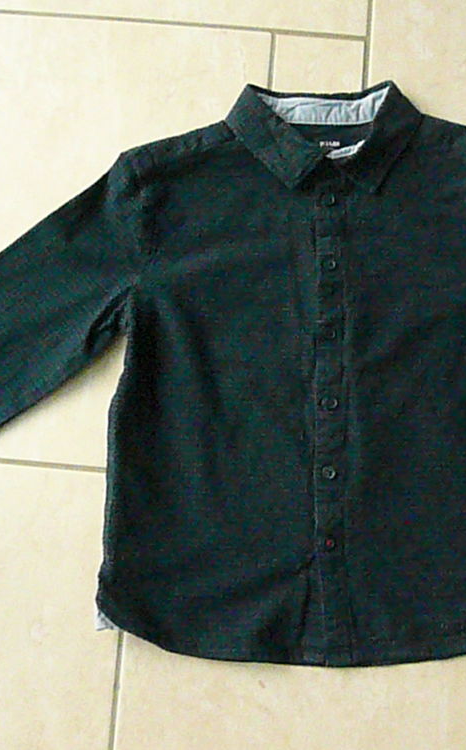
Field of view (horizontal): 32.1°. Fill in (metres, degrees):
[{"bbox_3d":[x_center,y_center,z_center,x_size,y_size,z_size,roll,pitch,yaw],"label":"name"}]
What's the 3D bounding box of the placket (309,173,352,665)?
[{"bbox_3d":[0.075,0.026,0.611,0.027,0.010,0.372,0,83,0],"label":"placket"}]

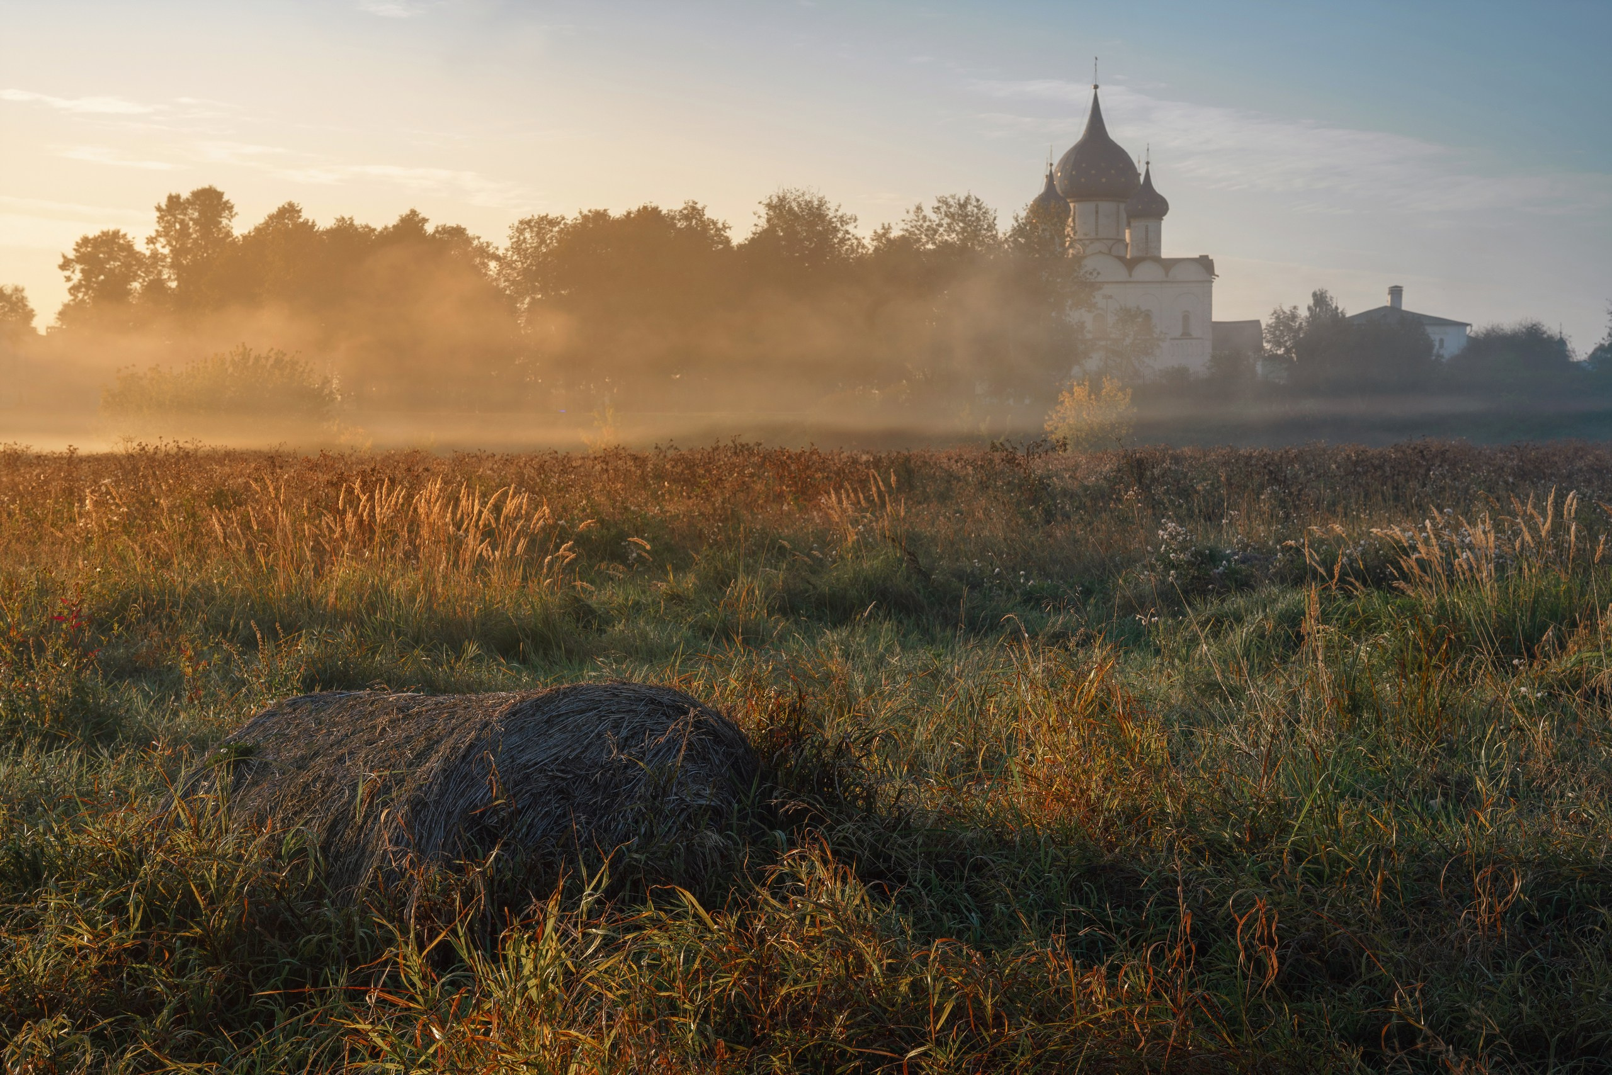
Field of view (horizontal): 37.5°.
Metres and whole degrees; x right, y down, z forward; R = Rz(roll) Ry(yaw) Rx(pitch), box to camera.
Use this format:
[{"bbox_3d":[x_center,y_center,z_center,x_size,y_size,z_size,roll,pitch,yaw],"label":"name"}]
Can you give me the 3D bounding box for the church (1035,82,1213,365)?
[{"bbox_3d":[41.300,-41.200,316.000,25.500,40.500,20.500,0,3,4],"label":"church"}]

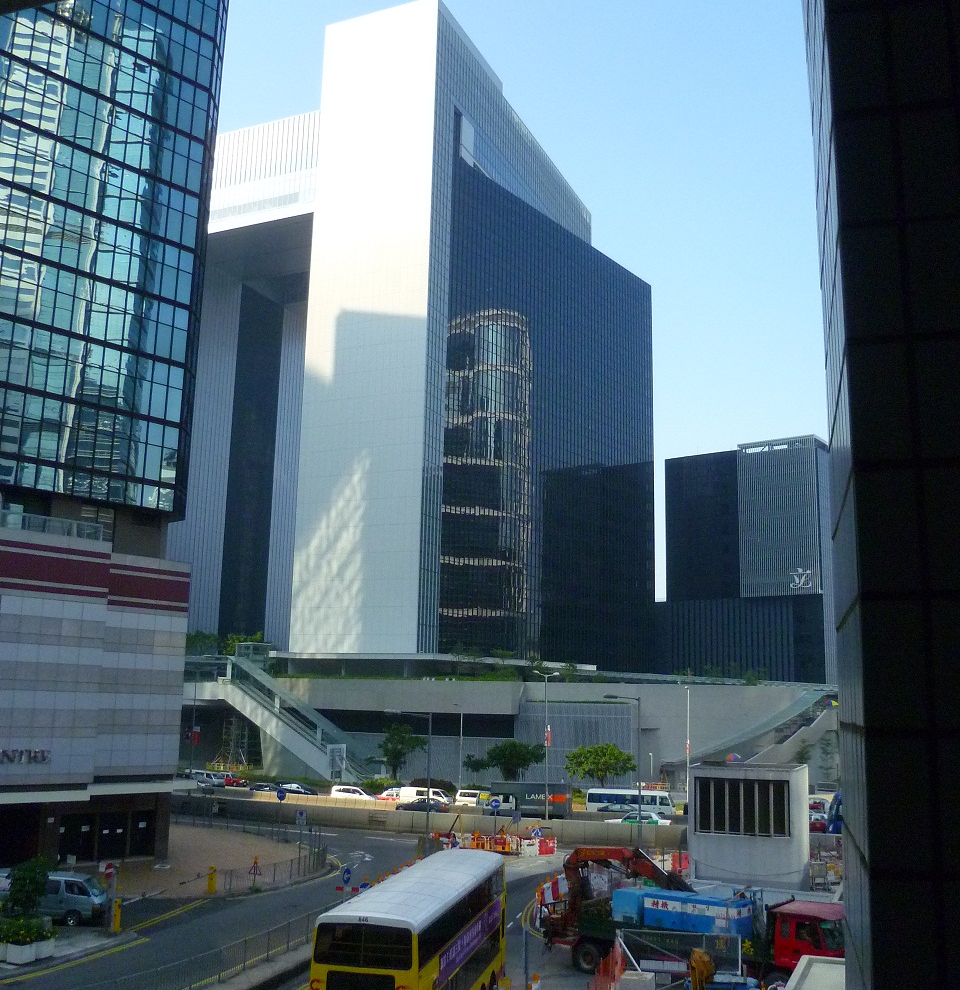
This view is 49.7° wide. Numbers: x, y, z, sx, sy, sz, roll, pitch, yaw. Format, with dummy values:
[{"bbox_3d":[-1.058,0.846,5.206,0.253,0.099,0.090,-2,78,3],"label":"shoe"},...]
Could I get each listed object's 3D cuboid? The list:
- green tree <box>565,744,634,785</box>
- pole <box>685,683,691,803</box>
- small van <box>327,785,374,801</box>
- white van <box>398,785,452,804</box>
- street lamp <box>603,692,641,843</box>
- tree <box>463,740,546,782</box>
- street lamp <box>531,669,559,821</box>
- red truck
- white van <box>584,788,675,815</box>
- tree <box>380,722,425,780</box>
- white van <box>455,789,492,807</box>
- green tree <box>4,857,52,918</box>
[{"bbox_3d":[11.726,26.971,100.734,6.600,5.630,7.100,1,-11,0],"label":"green tree"},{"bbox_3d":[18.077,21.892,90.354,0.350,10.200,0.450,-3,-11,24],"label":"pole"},{"bbox_3d":[-11.401,27.594,94.500,4.500,1.700,1.750,-2,-11,18],"label":"small van"},{"bbox_3d":[-4.619,26.695,90.500,4.600,1.950,1.700,-1,-11,13],"label":"white van"},{"bbox_3d":[8.818,17.374,63.519,2.390,10.110,0.400,0,-11,7],"label":"street lamp"},{"bbox_3d":[2.288,25.990,98.515,7.400,5.126,5.500,1,-11,0],"label":"tree"},{"bbox_3d":[4.602,17.977,72.451,0.400,11.099,3.600,-4,-12,26],"label":"street lamp"},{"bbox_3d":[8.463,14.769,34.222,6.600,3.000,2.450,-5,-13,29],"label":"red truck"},{"bbox_3d":[12.209,25.307,83.721,7.000,2.600,2.050,-2,-12,15],"label":"white van"},{"bbox_3d":[-7.972,26.527,104.814,4.300,7.030,4.500,1,-11,0],"label":"tree"},{"bbox_3d":[0.394,25.952,87.000,4.600,1.970,1.700,-1,-11,11],"label":"white van"},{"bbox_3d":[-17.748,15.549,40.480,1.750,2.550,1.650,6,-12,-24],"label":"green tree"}]

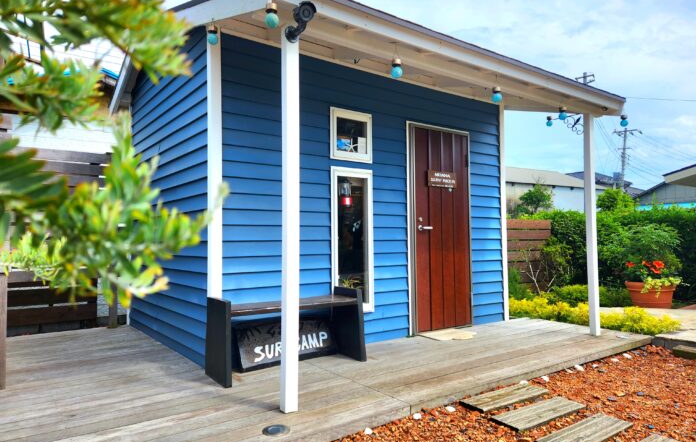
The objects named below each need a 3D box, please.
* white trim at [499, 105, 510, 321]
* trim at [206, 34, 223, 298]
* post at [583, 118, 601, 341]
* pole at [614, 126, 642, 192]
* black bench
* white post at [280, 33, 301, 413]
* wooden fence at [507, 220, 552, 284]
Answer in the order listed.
[{"bbox_3d":[1.737,-0.096,5.222,0.089,2.409,0.064,1,-3,-36],"label":"white trim"},{"bbox_3d":[-0.949,-0.164,3.298,0.086,2.420,0.067,1,-3,-36],"label":"trim"},{"bbox_3d":[2.278,0.033,4.329,0.072,2.061,0.070,1,-3,-36],"label":"post"},{"bbox_3d":[21.894,-2.356,36.775,2.000,10.200,0.450,3,-3,0],"label":"pole"},{"bbox_3d":[-0.410,0.779,3.314,1.102,0.529,0.383,1,-3,-36],"label":"black bench"},{"bbox_3d":[-0.316,-0.025,2.490,0.072,2.061,0.070,1,-3,-36],"label":"white post"},{"bbox_3d":[2.450,0.617,6.290,1.122,1.251,0.070,1,-3,-36],"label":"wooden fence"}]

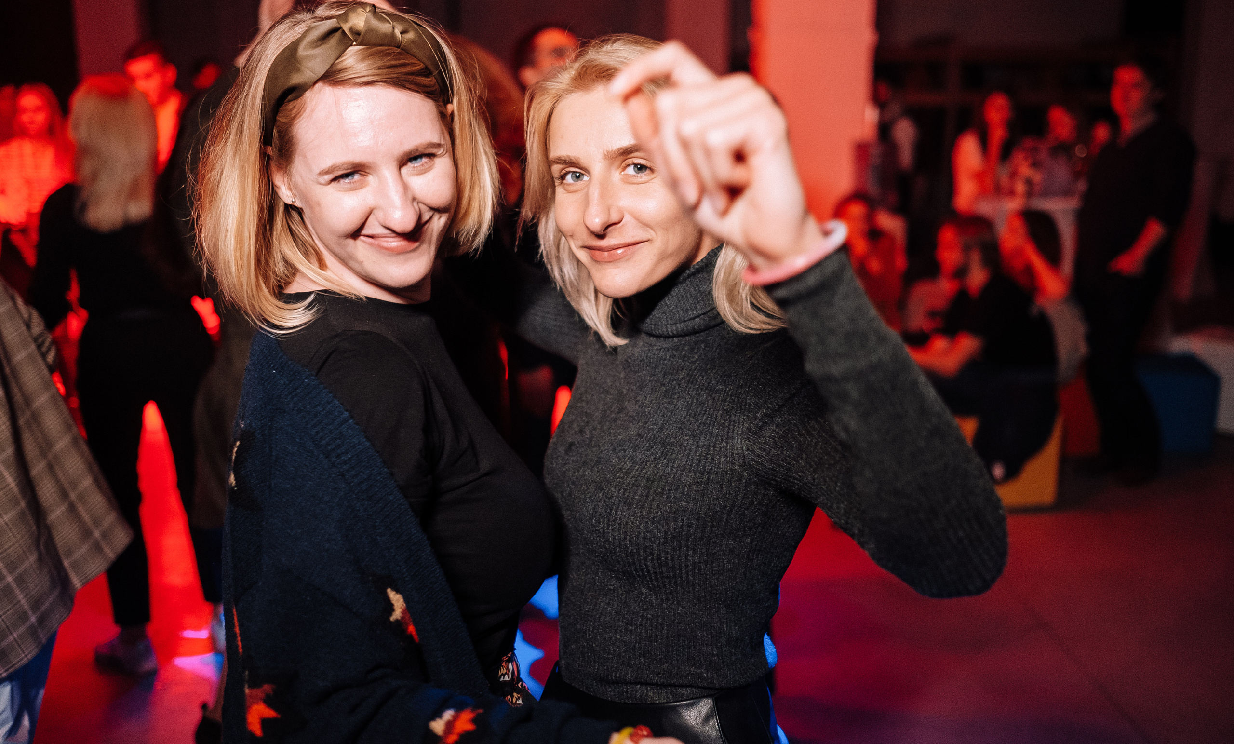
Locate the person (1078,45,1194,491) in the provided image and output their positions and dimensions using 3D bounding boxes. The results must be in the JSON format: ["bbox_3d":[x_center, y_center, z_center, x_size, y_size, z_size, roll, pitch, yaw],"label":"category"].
[{"bbox_3d":[2.241,-0.437,5.196,0.530,1.790,0.400,11,17,42],"label":"person"}]

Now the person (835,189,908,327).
[{"bbox_3d":[1.241,-0.265,5.828,0.500,1.180,0.800,0,12,0],"label":"person"}]

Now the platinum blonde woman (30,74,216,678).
[{"bbox_3d":[-1.380,0.016,3.383,0.540,1.670,0.420,-1,12,-6],"label":"platinum blonde woman"}]

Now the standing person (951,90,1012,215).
[{"bbox_3d":[2.212,-0.867,7.385,0.460,1.690,0.360,-4,13,-17],"label":"standing person"}]

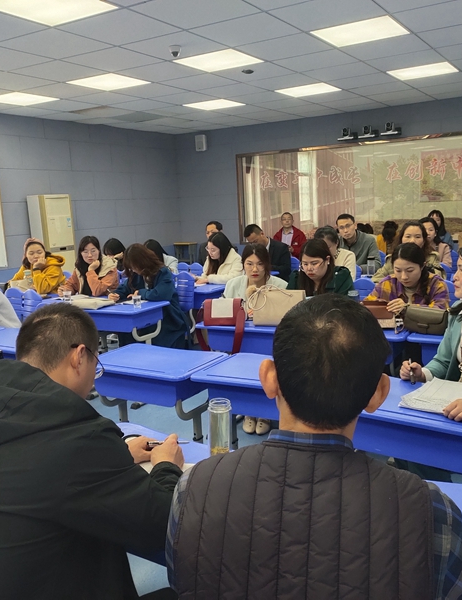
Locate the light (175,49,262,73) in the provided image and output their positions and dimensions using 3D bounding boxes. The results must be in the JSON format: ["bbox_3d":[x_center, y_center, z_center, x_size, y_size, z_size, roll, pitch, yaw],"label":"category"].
[{"bbox_3d":[-0.098,-1.974,4.352,0.600,0.050,0.600,4,13,32],"label":"light"}]

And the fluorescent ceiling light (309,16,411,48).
[{"bbox_3d":[0.928,-1.932,3.782,0.570,0.070,0.550,4,13,34],"label":"fluorescent ceiling light"}]

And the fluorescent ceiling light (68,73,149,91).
[{"bbox_3d":[-1.128,-2.038,4.941,0.600,0.050,0.600,4,13,32],"label":"fluorescent ceiling light"}]

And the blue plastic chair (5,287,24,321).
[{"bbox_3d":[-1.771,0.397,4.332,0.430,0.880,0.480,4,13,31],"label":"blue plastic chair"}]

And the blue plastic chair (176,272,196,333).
[{"bbox_3d":[-0.538,0.259,4.627,0.400,0.870,0.460,4,13,32],"label":"blue plastic chair"}]

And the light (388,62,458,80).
[{"bbox_3d":[1.863,-2.226,5.139,0.600,0.050,0.600,4,13,32],"label":"light"}]

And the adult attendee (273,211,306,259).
[{"bbox_3d":[0.817,-0.551,7.381,0.520,1.310,0.720,2,12,24],"label":"adult attendee"}]

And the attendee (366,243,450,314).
[{"bbox_3d":[1.065,0.272,3.218,0.520,1.228,0.620,1,12,20],"label":"attendee"}]

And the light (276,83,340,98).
[{"bbox_3d":[0.850,-2.306,5.807,0.600,0.050,0.600,4,13,32],"label":"light"}]

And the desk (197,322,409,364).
[{"bbox_3d":[0.462,0.524,3.304,1.220,0.760,0.420,2,12,22],"label":"desk"}]

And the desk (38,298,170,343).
[{"bbox_3d":[-1.027,0.400,4.425,1.100,0.760,0.440,4,13,31],"label":"desk"}]

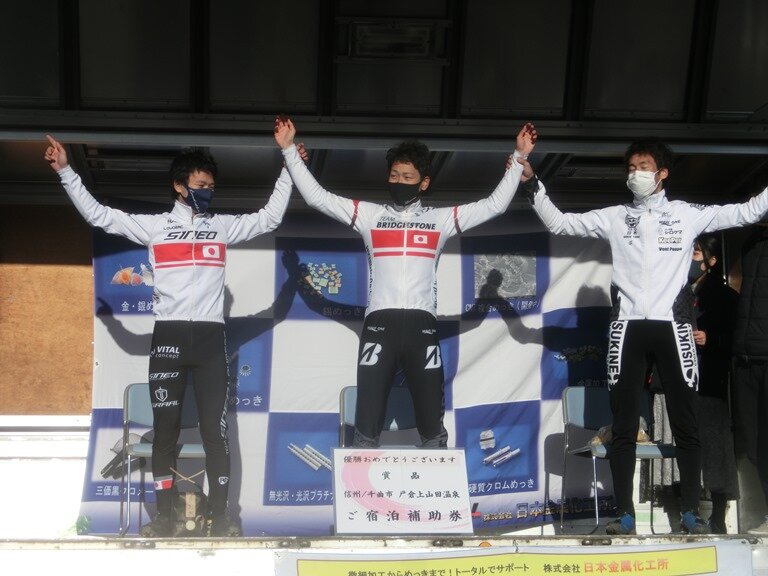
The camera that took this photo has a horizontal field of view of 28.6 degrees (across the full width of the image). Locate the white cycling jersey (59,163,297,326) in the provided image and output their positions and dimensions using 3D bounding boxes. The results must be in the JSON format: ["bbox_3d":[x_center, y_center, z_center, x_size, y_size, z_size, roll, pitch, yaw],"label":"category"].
[{"bbox_3d":[-0.935,-0.200,6.763,1.020,0.690,0.320,1,-9,-11],"label":"white cycling jersey"}]

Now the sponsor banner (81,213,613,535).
[{"bbox_3d":[-0.172,0.461,8.228,2.930,1.760,0.180,1,-9,-5],"label":"sponsor banner"}]

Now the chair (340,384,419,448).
[{"bbox_3d":[0.060,0.825,7.280,0.480,0.735,0.470,1,-9,-11],"label":"chair"}]

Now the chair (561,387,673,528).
[{"bbox_3d":[1.174,0.826,7.320,0.480,0.735,0.470,2,-9,-13],"label":"chair"}]

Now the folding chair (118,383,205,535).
[{"bbox_3d":[-1.008,0.820,7.221,0.480,0.735,0.470,1,-9,-11],"label":"folding chair"}]

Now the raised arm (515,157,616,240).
[{"bbox_3d":[0.836,-0.412,6.947,0.430,0.360,0.200,1,-9,-6],"label":"raised arm"}]

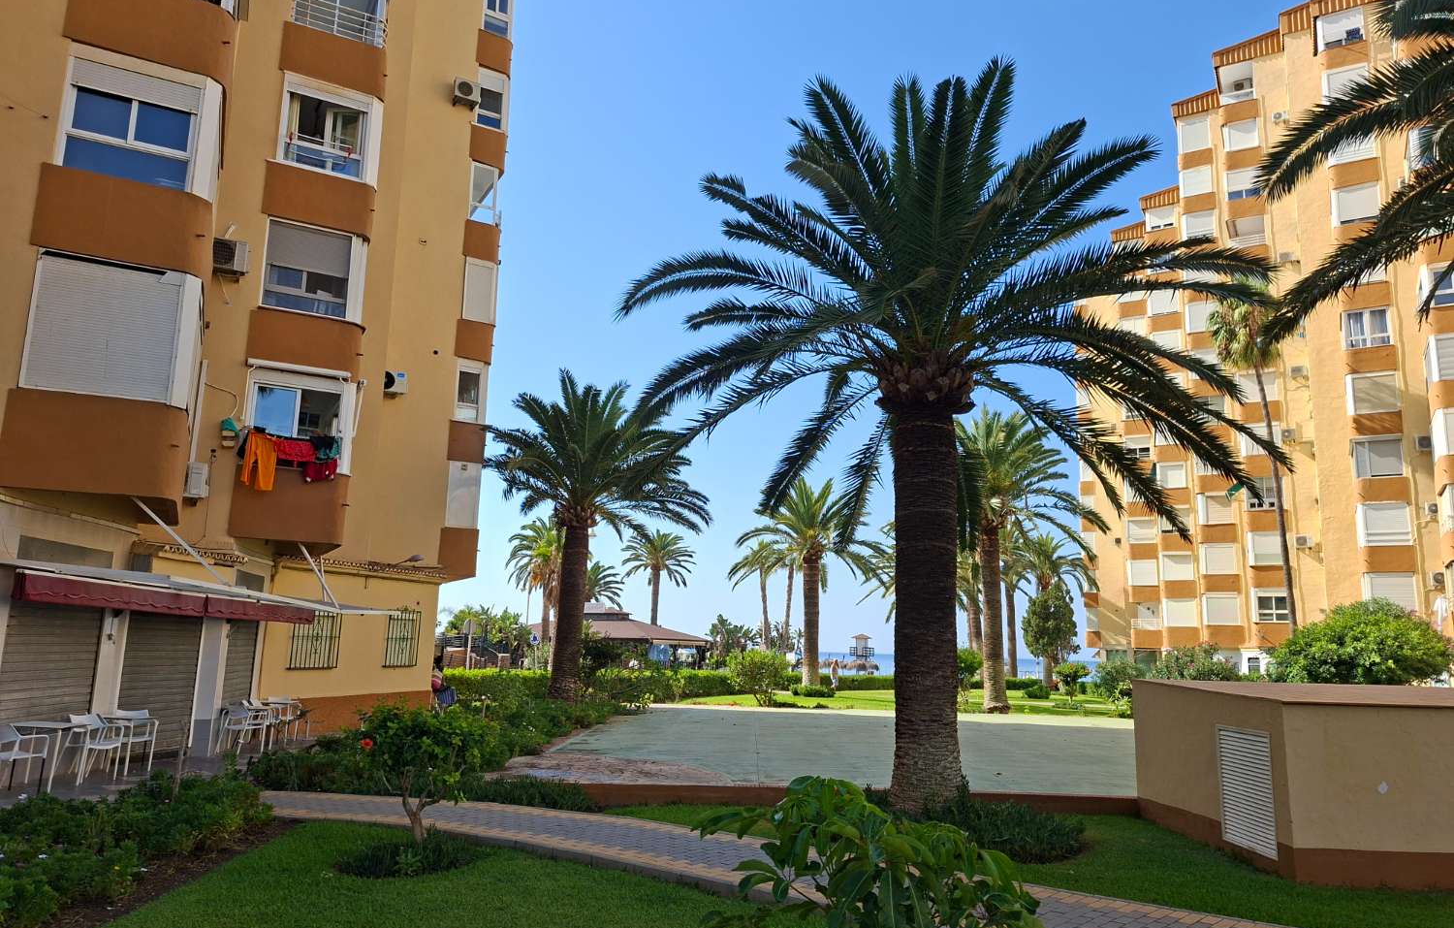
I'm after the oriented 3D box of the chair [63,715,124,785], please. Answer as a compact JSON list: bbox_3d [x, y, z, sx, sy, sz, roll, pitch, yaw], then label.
[{"bbox_3d":[-7.471,3.345,11.424,0.580,0.790,0.550,-4,-12,28],"label":"chair"}]

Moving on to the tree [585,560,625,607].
[{"bbox_3d":[-11.316,12.545,79.871,6.010,9.222,6.010,2,-11,0],"label":"tree"}]

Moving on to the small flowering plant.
[{"bbox_3d":[-2.814,2.851,8.849,1.176,1.207,1.176,2,-11,0],"label":"small flowering plant"}]

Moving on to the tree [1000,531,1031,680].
[{"bbox_3d":[20.996,10.493,72.148,4.411,12.164,4.411,2,-11,0],"label":"tree"}]

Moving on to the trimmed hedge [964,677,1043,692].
[{"bbox_3d":[16.842,13.335,58.536,4.800,0.850,1.000,2,-11,0],"label":"trimmed hedge"}]

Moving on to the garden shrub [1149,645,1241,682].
[{"bbox_3d":[21.172,9.665,43.967,4.200,2.850,3.600,2,-11,0],"label":"garden shrub"}]

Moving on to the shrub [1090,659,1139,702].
[{"bbox_3d":[18.395,10.259,45.678,2.471,2.046,2.471,2,-11,0],"label":"shrub"}]

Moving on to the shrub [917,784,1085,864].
[{"bbox_3d":[2.694,3.419,9.487,1.640,0.480,1.550,2,-11,0],"label":"shrub"}]

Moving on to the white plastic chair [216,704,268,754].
[{"bbox_3d":[-7.326,3.962,14.615,0.550,0.790,0.580,-2,-12,19],"label":"white plastic chair"}]

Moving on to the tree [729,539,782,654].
[{"bbox_3d":[2.915,12.941,86.104,5.800,12.000,5.800,2,-11,0],"label":"tree"}]

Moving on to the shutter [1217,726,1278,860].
[{"bbox_3d":[4.605,2.884,8.577,0.060,1.024,0.957,2,-11,2],"label":"shutter"}]

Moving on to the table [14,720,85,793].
[{"bbox_3d":[-7.562,3.250,10.730,0.700,0.710,0.700,1,-11,6],"label":"table"}]

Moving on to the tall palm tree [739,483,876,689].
[{"bbox_3d":[4.621,6.752,54.707,7.800,11.500,7.800,2,-11,0],"label":"tall palm tree"}]

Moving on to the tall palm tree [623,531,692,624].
[{"bbox_3d":[-5.794,11.415,80.122,6.029,11.884,6.029,2,-11,0],"label":"tall palm tree"}]

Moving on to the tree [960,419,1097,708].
[{"bbox_3d":[10.180,3.515,35.852,6.955,11.077,6.955,2,-11,0],"label":"tree"}]

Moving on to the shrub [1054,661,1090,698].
[{"bbox_3d":[16.328,10.292,45.680,1.772,1.851,1.772,2,-11,0],"label":"shrub"}]

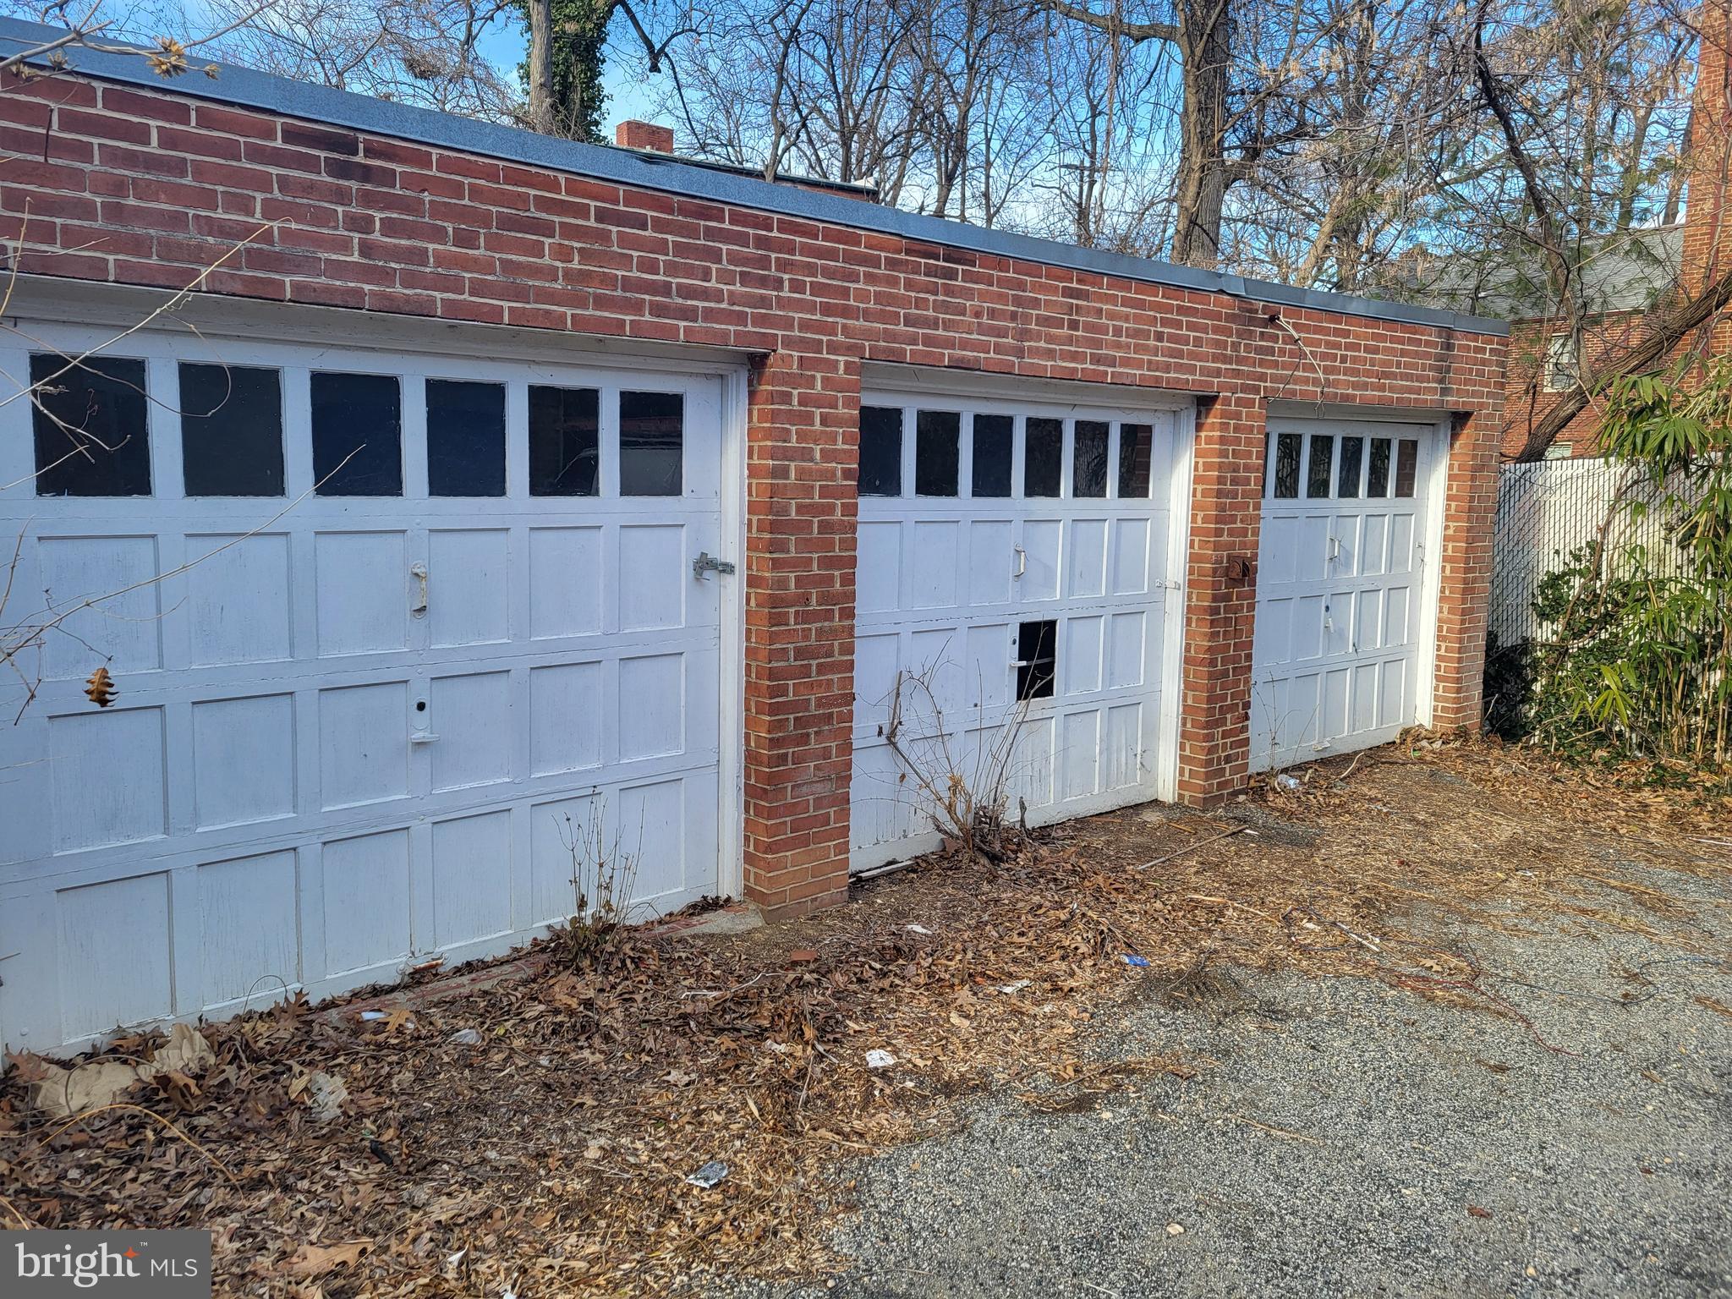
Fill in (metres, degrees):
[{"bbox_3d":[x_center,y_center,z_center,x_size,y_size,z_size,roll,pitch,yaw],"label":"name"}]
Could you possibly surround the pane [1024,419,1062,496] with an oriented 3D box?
[{"bbox_3d":[0.858,-0.911,6.202,0.279,0.371,0.030,-6,10,-41],"label":"pane"}]

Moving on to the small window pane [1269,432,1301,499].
[{"bbox_3d":[2.499,-1.077,7.656,0.281,0.371,0.030,-6,10,-41],"label":"small window pane"}]

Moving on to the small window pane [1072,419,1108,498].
[{"bbox_3d":[1.126,-0.938,6.440,0.279,0.371,0.030,-6,10,-41],"label":"small window pane"}]

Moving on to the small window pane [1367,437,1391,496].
[{"bbox_3d":[3.305,-1.159,8.370,0.279,0.371,0.030,-6,10,-41],"label":"small window pane"}]

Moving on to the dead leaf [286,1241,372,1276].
[{"bbox_3d":[-1.172,1.316,2.816,0.171,0.020,0.112,1,8,1],"label":"dead leaf"}]

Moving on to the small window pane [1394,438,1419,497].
[{"bbox_3d":[3.571,-1.186,8.606,0.276,0.371,0.030,-6,10,-41],"label":"small window pane"}]

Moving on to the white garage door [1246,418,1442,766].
[{"bbox_3d":[2.879,-0.359,8.117,2.434,2.111,0.080,-6,10,-41],"label":"white garage door"}]

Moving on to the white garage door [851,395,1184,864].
[{"bbox_3d":[0.700,-0.120,6.189,2.434,2.088,0.080,-6,10,-41],"label":"white garage door"}]

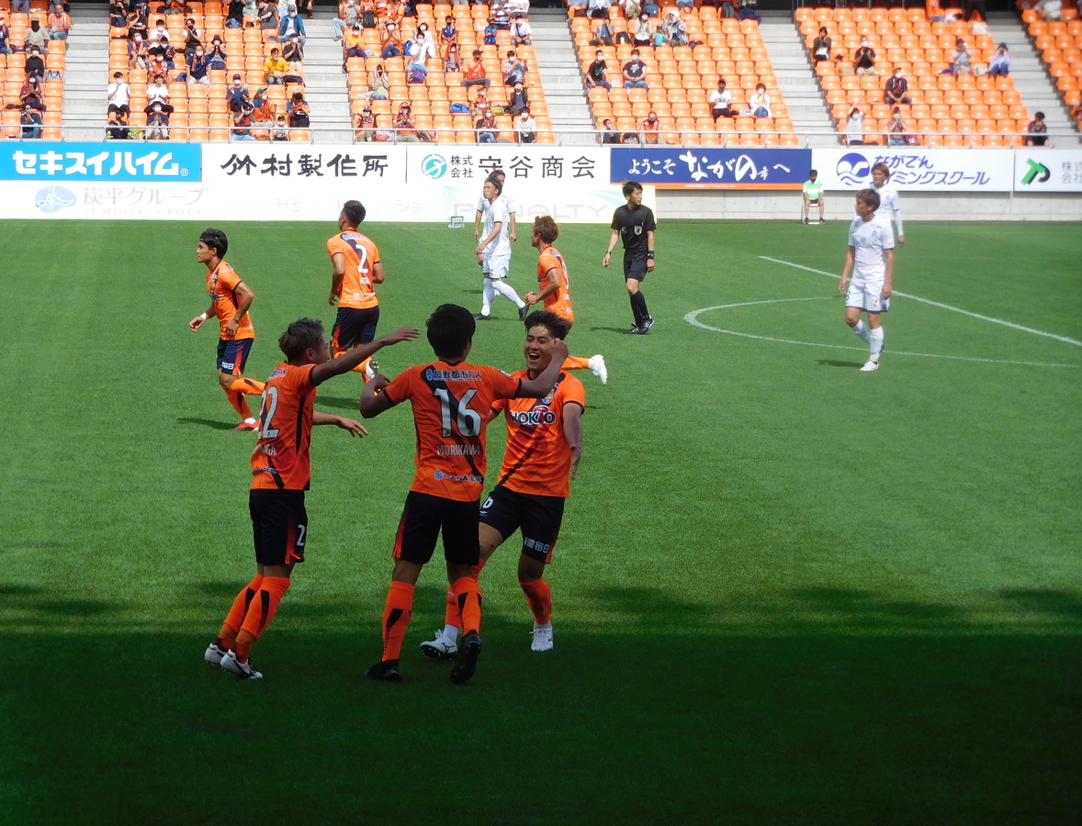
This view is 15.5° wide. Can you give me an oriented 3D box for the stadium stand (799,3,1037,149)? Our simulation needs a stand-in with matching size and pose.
[{"bbox_3d":[8.718,-7.628,91.640,4.650,3.600,7.900,0,5,-5],"label":"stadium stand"}]

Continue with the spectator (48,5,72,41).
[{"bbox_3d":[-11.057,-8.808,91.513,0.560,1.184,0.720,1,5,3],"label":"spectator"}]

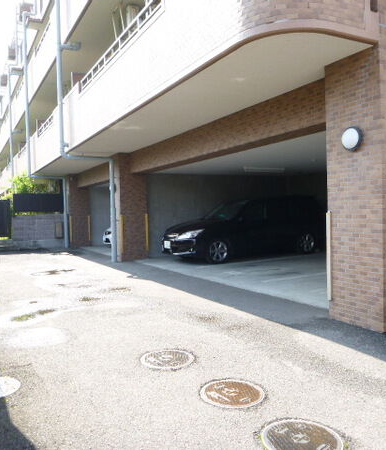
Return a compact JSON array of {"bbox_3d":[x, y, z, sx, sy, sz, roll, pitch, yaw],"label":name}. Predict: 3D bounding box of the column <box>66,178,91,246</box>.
[{"bbox_3d":[-4.516,-0.511,16.963,0.770,2.790,0.740,-2,1,-29],"label":"column"}]

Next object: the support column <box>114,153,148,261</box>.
[{"bbox_3d":[-1.728,-0.463,11.823,0.750,2.800,0.735,-2,1,-29],"label":"support column"}]

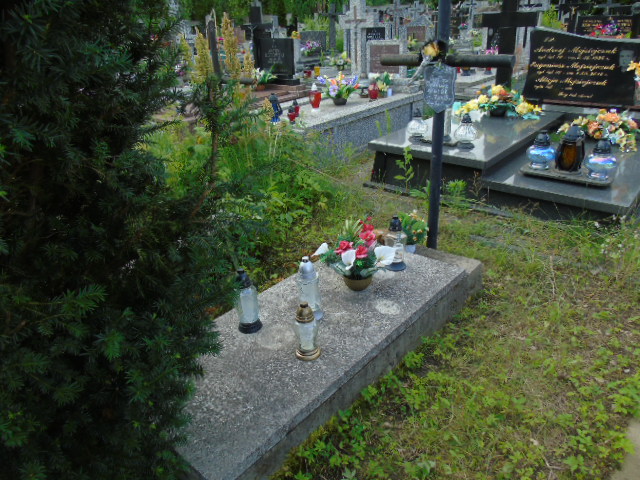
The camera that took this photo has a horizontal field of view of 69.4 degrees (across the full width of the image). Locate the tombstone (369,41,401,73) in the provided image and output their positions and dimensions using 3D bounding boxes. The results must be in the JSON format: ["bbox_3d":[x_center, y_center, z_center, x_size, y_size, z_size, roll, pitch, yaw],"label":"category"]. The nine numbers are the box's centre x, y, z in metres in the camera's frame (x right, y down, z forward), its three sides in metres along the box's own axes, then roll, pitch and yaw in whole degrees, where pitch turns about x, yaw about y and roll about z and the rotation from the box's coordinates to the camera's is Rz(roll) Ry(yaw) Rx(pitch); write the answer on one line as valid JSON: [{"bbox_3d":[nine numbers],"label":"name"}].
[{"bbox_3d":[0.872,-2.378,6.063,0.470,0.390,0.090,19,34,36],"label":"tombstone"}]

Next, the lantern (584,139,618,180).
[{"bbox_3d":[1.986,-0.564,3.249,0.196,0.262,0.196,20,33,37],"label":"lantern"}]

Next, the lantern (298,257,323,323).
[{"bbox_3d":[-0.039,0.202,1.999,0.108,0.284,0.108,-3,25,-1],"label":"lantern"}]

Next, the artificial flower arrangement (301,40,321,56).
[{"bbox_3d":[-0.177,-3.621,8.752,0.381,0.272,0.290,16,31,33],"label":"artificial flower arrangement"}]

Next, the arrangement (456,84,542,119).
[{"bbox_3d":[1.927,-1.481,4.913,0.660,0.290,0.400,19,34,36],"label":"arrangement"}]

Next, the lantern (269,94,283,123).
[{"bbox_3d":[-0.466,-1.347,4.712,0.135,0.275,0.135,-5,27,-4],"label":"lantern"}]

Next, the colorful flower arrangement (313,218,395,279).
[{"bbox_3d":[0.169,0.080,2.285,0.370,0.250,0.290,0,27,5],"label":"colorful flower arrangement"}]

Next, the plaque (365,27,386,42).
[{"bbox_3d":[1.125,-4.024,9.178,0.520,0.380,0.090,19,34,36],"label":"plaque"}]

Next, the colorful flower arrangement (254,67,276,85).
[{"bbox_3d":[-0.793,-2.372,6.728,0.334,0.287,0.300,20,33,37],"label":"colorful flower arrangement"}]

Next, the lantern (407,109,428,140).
[{"bbox_3d":[0.860,-1.030,4.048,0.172,0.238,0.172,19,33,38],"label":"lantern"}]

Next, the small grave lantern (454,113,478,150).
[{"bbox_3d":[1.235,-0.902,3.856,0.185,0.265,0.185,6,28,16],"label":"small grave lantern"}]

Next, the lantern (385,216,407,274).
[{"bbox_3d":[0.400,0.011,2.409,0.110,0.292,0.110,-2,26,1],"label":"lantern"}]

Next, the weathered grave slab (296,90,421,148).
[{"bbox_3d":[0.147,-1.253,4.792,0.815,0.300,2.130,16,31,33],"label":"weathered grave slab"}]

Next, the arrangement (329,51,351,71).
[{"bbox_3d":[0.305,-2.767,7.108,0.341,0.273,0.280,16,31,33],"label":"arrangement"}]

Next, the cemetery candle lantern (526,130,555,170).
[{"bbox_3d":[1.679,-0.681,3.495,0.191,0.276,0.191,20,33,37],"label":"cemetery candle lantern"}]

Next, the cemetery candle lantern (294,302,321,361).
[{"bbox_3d":[-0.049,0.349,1.814,0.099,0.230,0.099,-2,26,1],"label":"cemetery candle lantern"}]

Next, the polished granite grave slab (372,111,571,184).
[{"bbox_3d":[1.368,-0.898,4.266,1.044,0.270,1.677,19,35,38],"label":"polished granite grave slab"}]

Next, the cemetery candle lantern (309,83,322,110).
[{"bbox_3d":[-0.051,-1.595,5.155,0.140,0.285,0.140,-3,27,0],"label":"cemetery candle lantern"}]

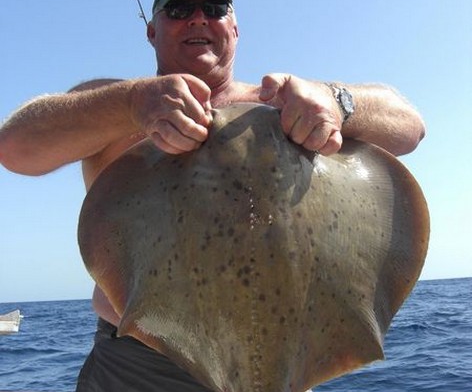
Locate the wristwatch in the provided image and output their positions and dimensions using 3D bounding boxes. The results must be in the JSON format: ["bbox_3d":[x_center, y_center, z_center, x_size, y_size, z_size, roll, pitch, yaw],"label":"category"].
[{"bbox_3d":[0.159,-0.149,1.152,0.064,0.072,0.042,-16,6,43],"label":"wristwatch"}]

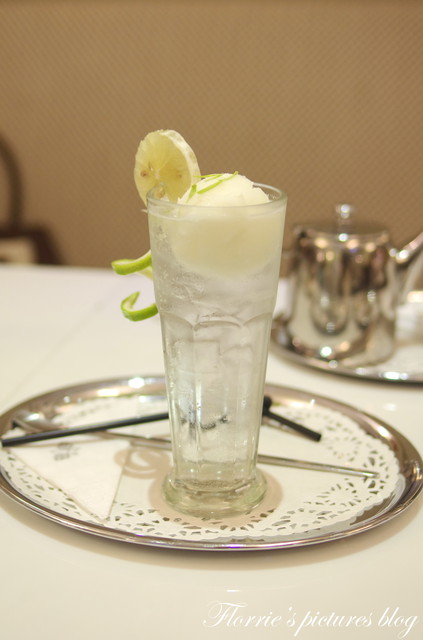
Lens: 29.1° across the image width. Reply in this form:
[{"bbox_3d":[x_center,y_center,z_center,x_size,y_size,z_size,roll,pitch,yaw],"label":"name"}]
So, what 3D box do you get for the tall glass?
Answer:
[{"bbox_3d":[0.003,0.018,0.477,0.077,0.184,0.077,0,17,0],"label":"tall glass"}]

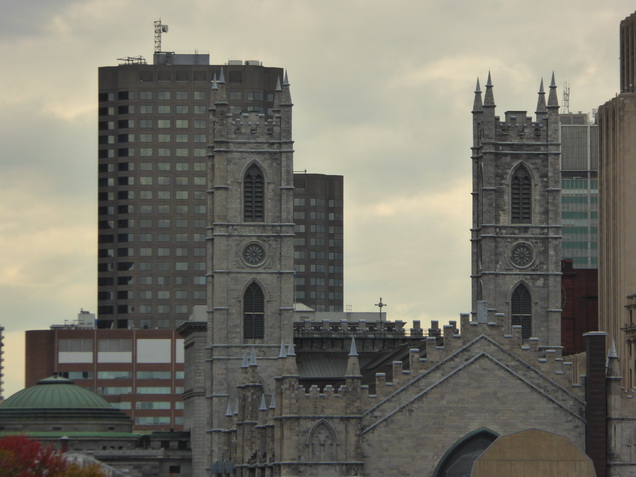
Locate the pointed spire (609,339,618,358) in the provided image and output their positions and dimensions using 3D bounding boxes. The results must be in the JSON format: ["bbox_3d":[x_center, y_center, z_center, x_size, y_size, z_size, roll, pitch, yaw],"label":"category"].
[{"bbox_3d":[31.162,11.600,484.384,1.050,2.100,1.050,0,-4,-7],"label":"pointed spire"}]

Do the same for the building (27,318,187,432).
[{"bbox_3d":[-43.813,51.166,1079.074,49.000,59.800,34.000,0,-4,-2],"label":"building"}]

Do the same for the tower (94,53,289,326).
[{"bbox_3d":[-33.552,21.393,1213.502,48.500,138.100,40.000,0,-4,-4],"label":"tower"}]

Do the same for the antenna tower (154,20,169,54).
[{"bbox_3d":[-41.457,-53.510,1216.781,3.500,9.500,2.400,0,-4,-4],"label":"antenna tower"}]

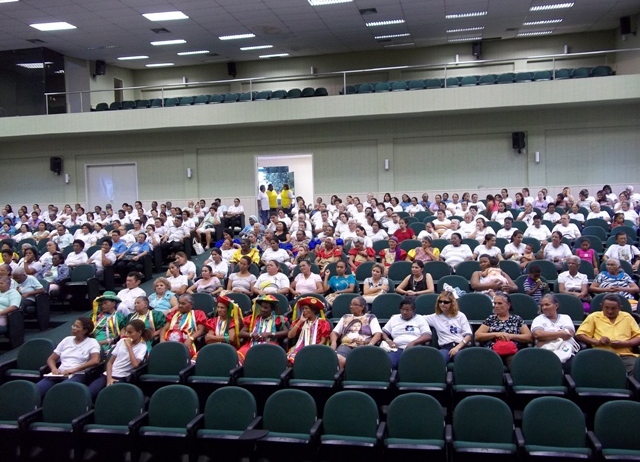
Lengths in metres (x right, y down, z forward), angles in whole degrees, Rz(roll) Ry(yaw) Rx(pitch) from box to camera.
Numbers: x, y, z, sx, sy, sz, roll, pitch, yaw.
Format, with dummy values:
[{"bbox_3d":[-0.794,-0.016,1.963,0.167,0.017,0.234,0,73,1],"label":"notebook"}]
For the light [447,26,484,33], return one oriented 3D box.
[{"bbox_3d":[4.972,-6.872,20.175,1.220,0.100,0.600,-1,2,11],"label":"light"}]

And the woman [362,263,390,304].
[{"bbox_3d":[0.819,1.049,8.505,0.460,1.110,0.720,-1,3,12],"label":"woman"}]

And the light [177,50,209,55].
[{"bbox_3d":[-4.526,-6.375,21.200,1.220,0.080,0.420,-1,3,11],"label":"light"}]

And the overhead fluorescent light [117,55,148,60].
[{"bbox_3d":[-6.923,-6.448,21.973,1.220,0.100,0.620,-1,3,12],"label":"overhead fluorescent light"}]

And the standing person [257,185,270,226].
[{"bbox_3d":[-1.870,-0.698,19.894,0.320,1.660,0.460,-3,3,-25],"label":"standing person"}]

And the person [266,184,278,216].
[{"bbox_3d":[-1.469,-0.685,18.632,0.320,1.600,0.480,0,3,41],"label":"person"}]

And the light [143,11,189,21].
[{"bbox_3d":[-4.581,-6.395,17.618,1.220,0.070,0.600,-1,3,12],"label":"light"}]

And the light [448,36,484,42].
[{"bbox_3d":[5.378,-7.108,21.841,1.220,0.100,0.620,-1,9,12],"label":"light"}]

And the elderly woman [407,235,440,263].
[{"bbox_3d":[1.746,0.707,9.994,0.500,1.198,0.780,-1,3,12],"label":"elderly woman"}]

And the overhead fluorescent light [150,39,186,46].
[{"bbox_3d":[-5.006,-6.232,19.600,1.220,0.080,0.420,-1,3,11],"label":"overhead fluorescent light"}]

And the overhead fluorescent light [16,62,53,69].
[{"bbox_3d":[-10.854,-6.327,22.528,1.220,0.100,0.620,-1,3,12],"label":"overhead fluorescent light"}]

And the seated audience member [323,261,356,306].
[{"bbox_3d":[0.266,1.042,8.417,0.470,1.216,0.780,-1,3,12],"label":"seated audience member"}]

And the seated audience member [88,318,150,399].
[{"bbox_3d":[-2.196,1.568,6.250,0.500,1.200,0.800,-1,3,17],"label":"seated audience member"}]

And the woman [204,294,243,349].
[{"bbox_3d":[-1.193,1.388,7.002,0.500,1.190,0.750,-1,2,21],"label":"woman"}]

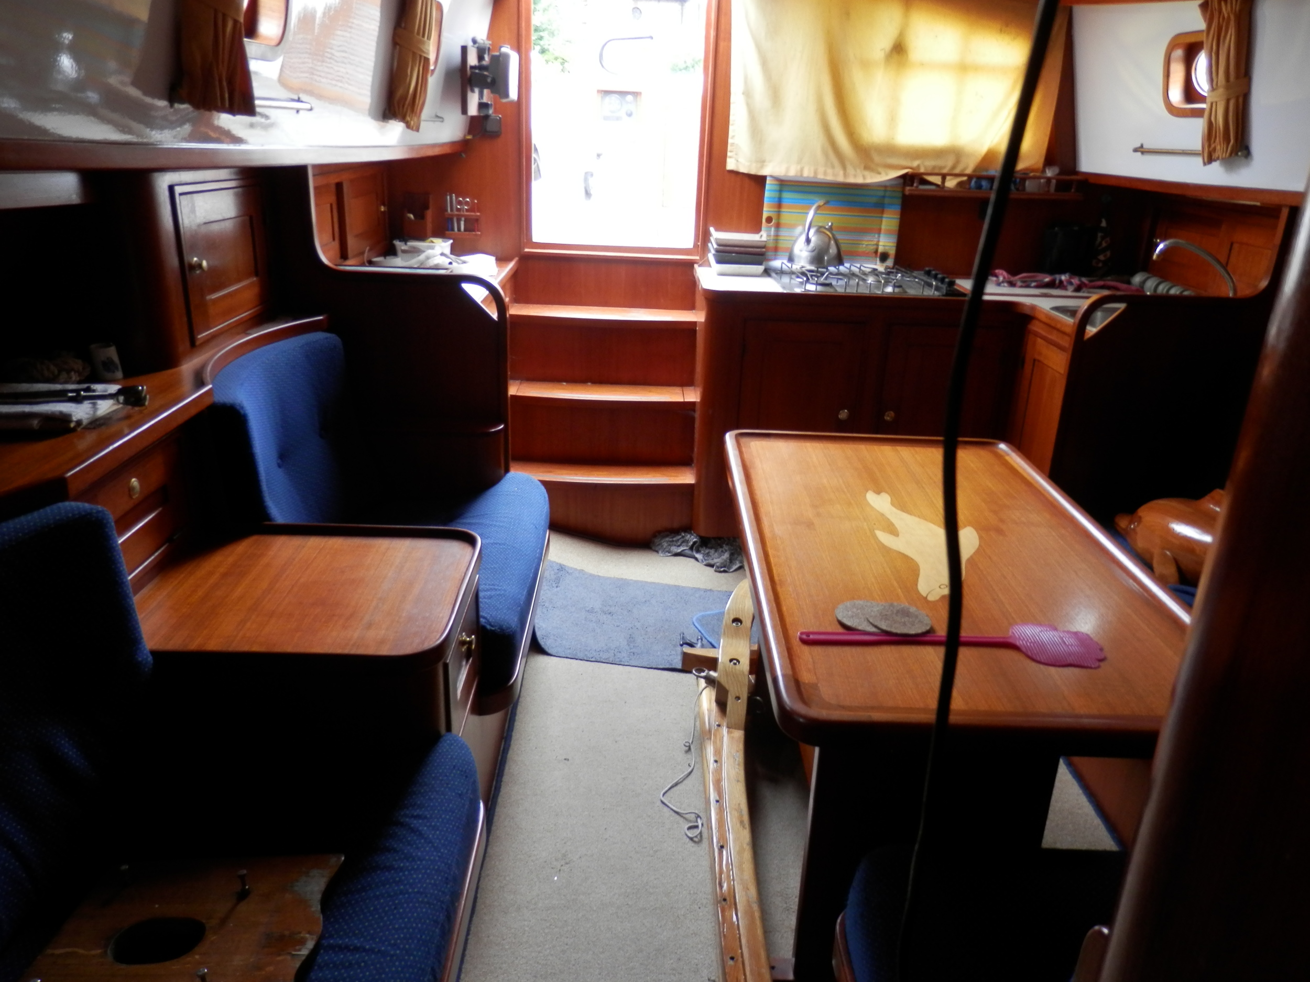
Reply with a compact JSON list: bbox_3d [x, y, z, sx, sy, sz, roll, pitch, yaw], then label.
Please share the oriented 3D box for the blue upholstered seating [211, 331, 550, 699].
[{"bbox_3d":[-0.632,-0.007,2.304,0.740,0.560,0.900,2,22,-1],"label":"blue upholstered seating"}]

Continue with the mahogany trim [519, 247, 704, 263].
[{"bbox_3d":[-0.159,-0.861,3.481,0.670,0.028,0.040,2,22,-1],"label":"mahogany trim"}]

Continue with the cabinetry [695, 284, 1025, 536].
[{"bbox_3d":[0.678,-0.337,3.526,1.040,0.875,0.580,2,22,-1],"label":"cabinetry"}]

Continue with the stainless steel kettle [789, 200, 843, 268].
[{"bbox_3d":[0.584,-0.912,3.342,0.200,0.217,0.210,12,24,23],"label":"stainless steel kettle"}]

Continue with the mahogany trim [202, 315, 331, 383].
[{"bbox_3d":[-0.958,-0.335,2.300,0.145,0.037,0.670,2,22,-1],"label":"mahogany trim"}]

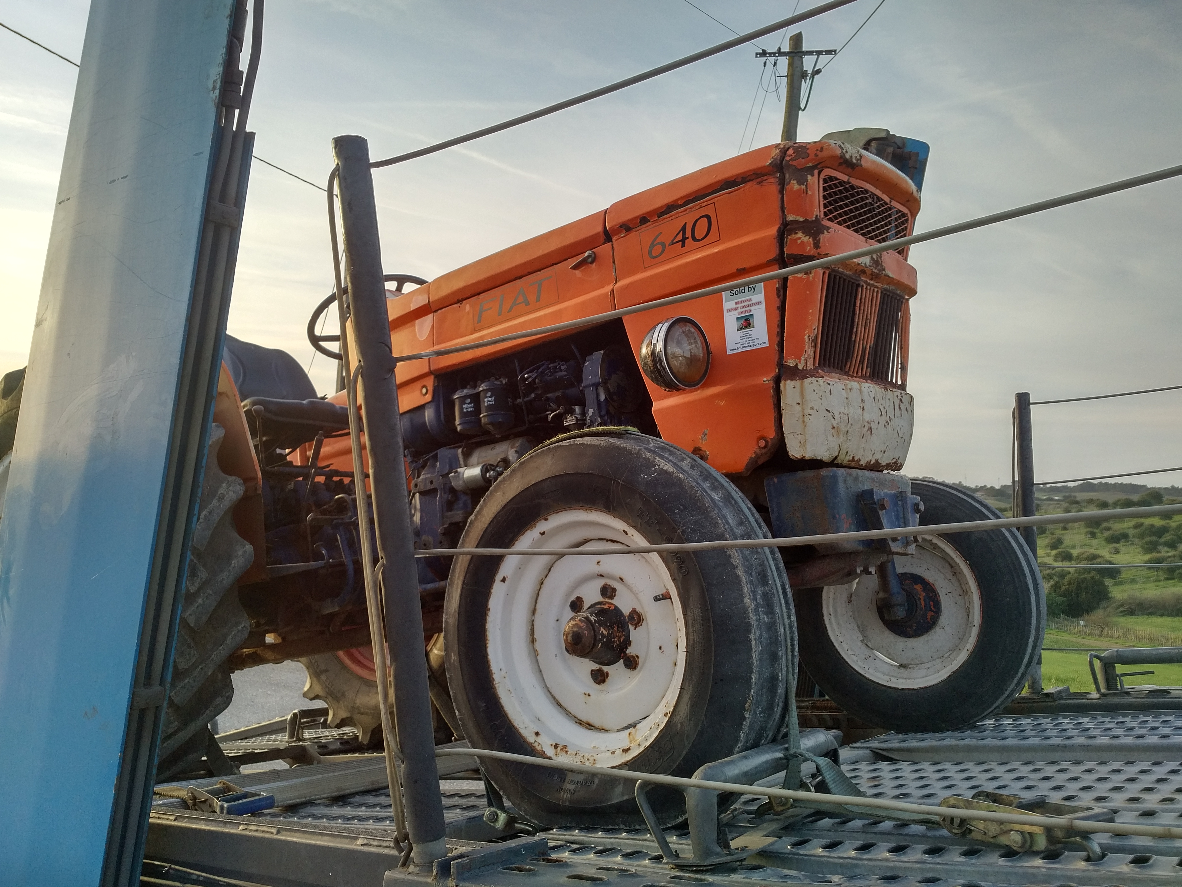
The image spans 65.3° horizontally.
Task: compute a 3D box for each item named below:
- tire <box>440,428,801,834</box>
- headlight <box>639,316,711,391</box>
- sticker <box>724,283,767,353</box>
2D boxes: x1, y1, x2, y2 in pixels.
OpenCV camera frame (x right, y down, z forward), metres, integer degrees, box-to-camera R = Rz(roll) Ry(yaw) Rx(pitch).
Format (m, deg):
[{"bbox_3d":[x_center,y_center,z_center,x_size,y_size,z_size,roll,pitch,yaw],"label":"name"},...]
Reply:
[{"bbox_3d":[0.021,0.321,1.644,0.722,0.690,0.178,-11,-12,38],"label":"tire"},{"bbox_3d":[0.174,-0.194,2.020,0.157,0.157,0.122,6,-6,-43],"label":"headlight"},{"bbox_3d":[0.335,-0.273,1.995,0.105,0.147,0.003,-10,-12,43],"label":"sticker"}]

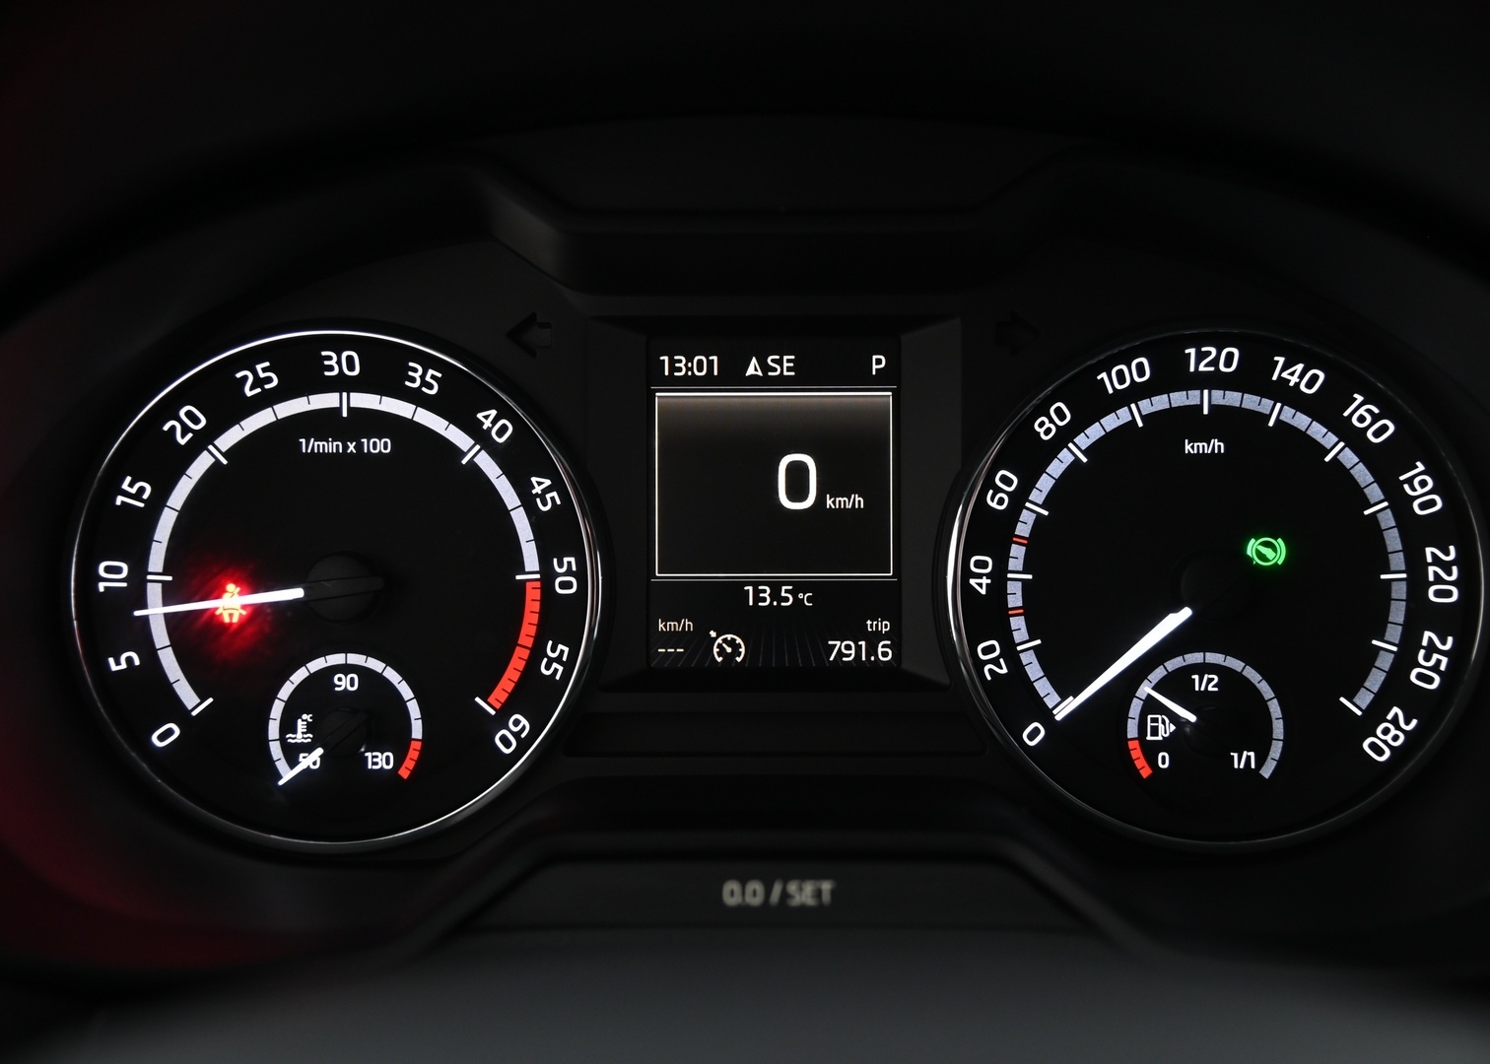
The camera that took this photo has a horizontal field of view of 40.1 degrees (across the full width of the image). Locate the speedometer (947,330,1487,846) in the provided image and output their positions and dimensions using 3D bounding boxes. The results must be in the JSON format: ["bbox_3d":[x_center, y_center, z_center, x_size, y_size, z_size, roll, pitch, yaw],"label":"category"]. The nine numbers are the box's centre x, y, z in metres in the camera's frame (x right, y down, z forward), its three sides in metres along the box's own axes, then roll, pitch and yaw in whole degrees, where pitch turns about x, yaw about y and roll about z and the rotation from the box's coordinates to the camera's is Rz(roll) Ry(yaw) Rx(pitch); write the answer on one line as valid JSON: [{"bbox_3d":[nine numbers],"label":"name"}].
[{"bbox_3d":[0.100,0.012,0.435,0.113,0.110,0.022,0,0,0],"label":"speedometer"}]

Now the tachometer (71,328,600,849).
[{"bbox_3d":[-0.087,0.012,0.435,0.112,0.110,0.022,0,0,0],"label":"tachometer"}]

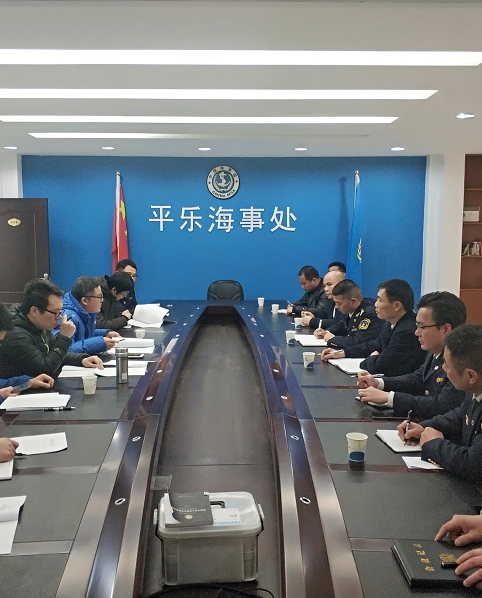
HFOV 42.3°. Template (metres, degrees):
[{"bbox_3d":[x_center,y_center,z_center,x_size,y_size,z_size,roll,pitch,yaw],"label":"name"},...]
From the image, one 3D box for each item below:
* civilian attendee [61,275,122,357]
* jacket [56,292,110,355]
[{"bbox_3d":[-1.126,0.483,4.224,0.720,1.270,0.570,0,6,-4],"label":"civilian attendee"},{"bbox_3d":[-1.145,0.270,4.275,0.480,0.640,0.520,0,6,2],"label":"jacket"}]

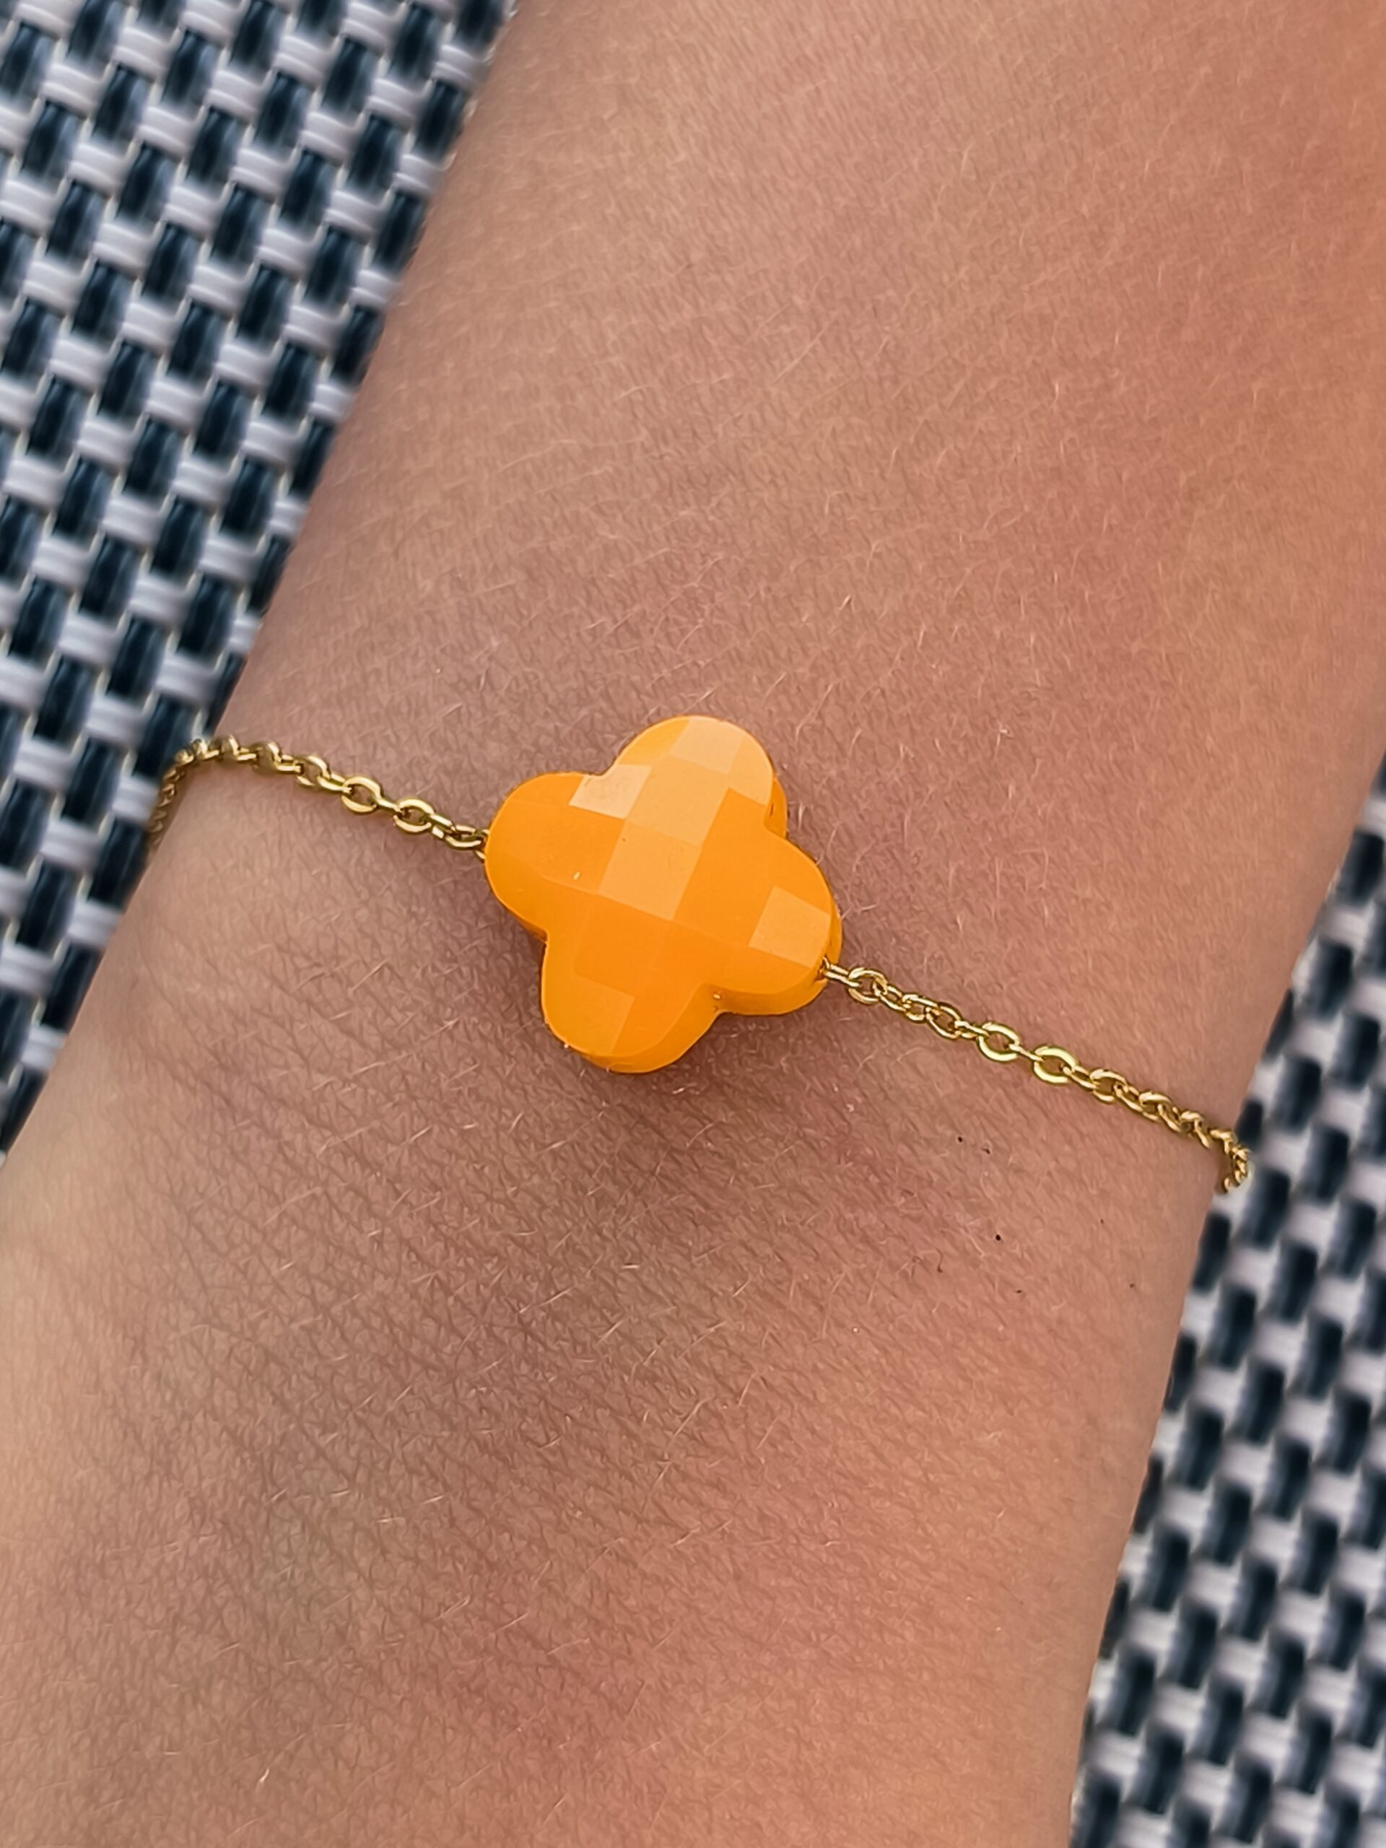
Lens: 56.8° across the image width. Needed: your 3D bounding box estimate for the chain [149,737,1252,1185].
[{"bbox_3d":[0.000,0.004,0.070,0.060,0.043,0.014,20,78,0],"label":"chain"}]

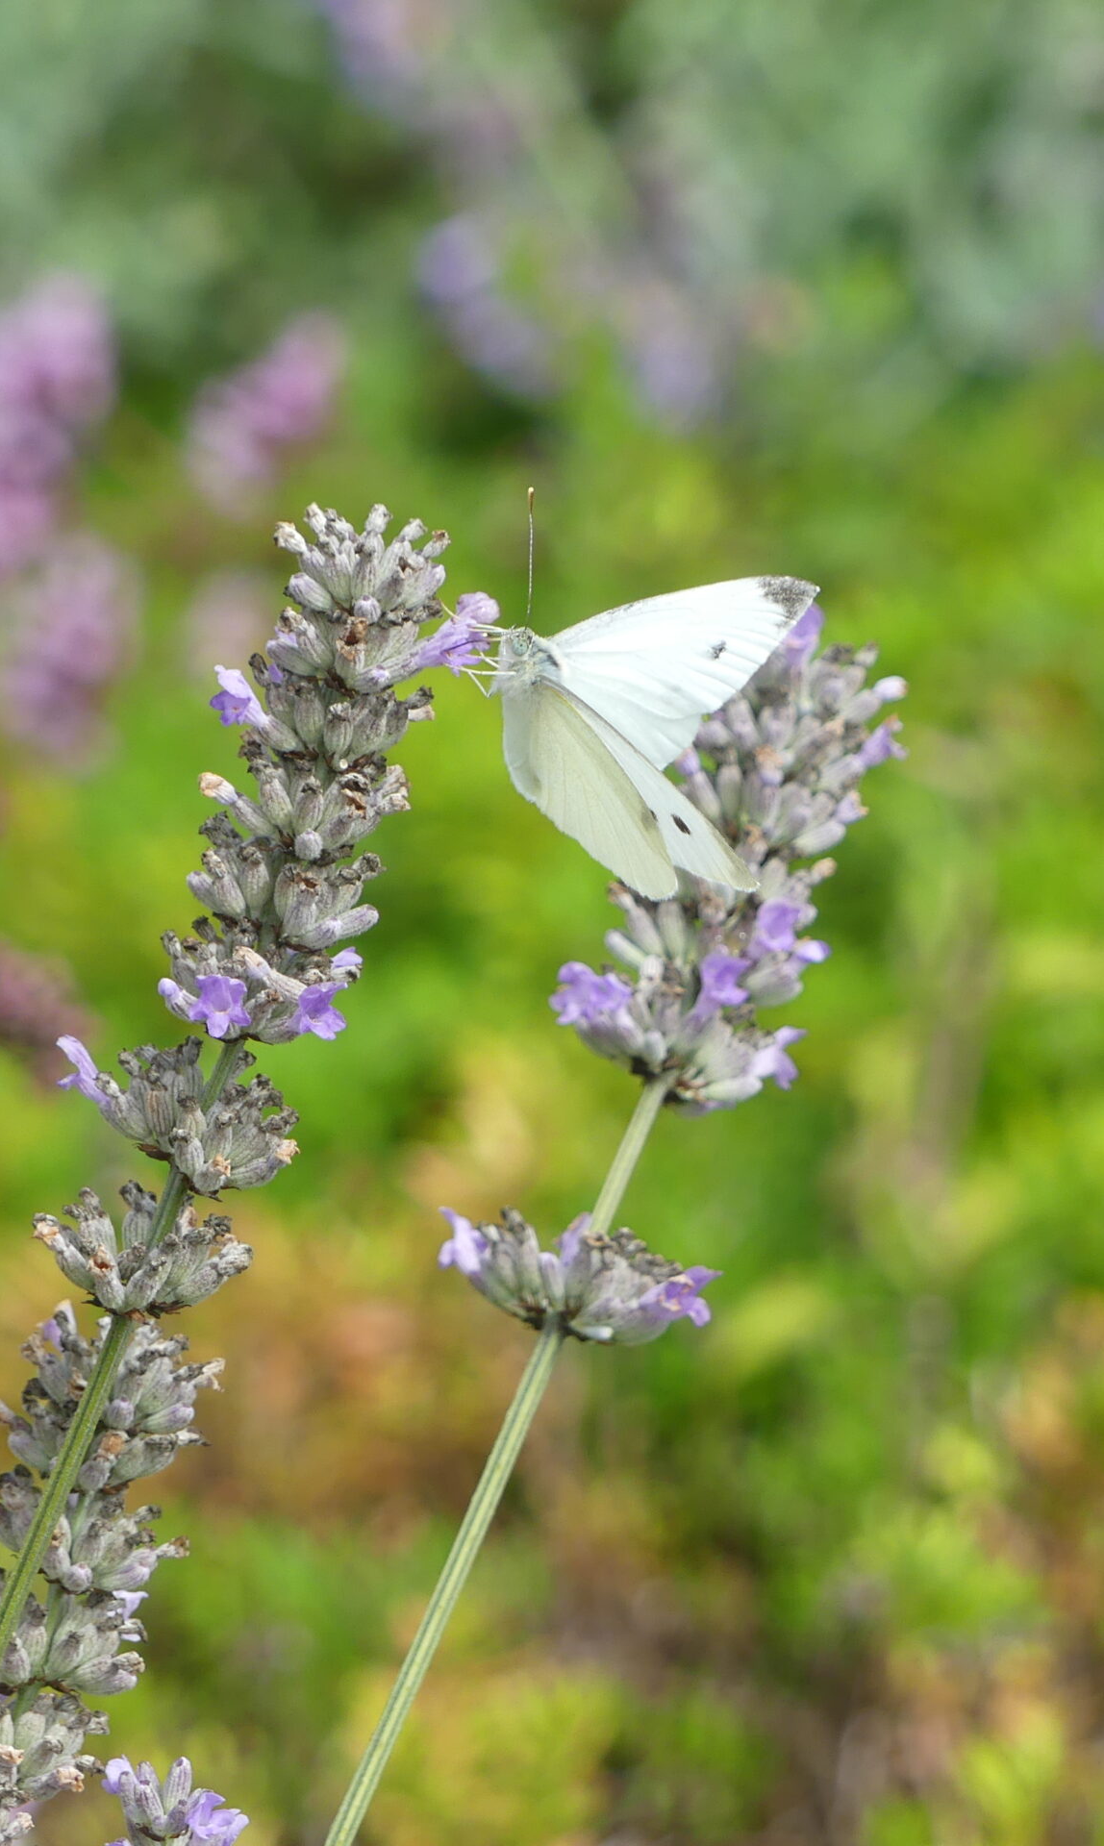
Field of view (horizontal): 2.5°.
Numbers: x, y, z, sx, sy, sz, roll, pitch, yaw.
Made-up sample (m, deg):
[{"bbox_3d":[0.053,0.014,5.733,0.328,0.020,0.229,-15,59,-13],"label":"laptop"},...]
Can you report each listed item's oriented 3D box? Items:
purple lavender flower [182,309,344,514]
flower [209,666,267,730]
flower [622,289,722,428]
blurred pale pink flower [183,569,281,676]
[{"bbox_3d":[-0.029,-0.053,2.650,0.010,0.021,0.010,29,15,0],"label":"purple lavender flower"},{"bbox_3d":[-0.026,-0.019,2.150,0.005,0.005,0.005,11,20,32],"label":"flower"},{"bbox_3d":[0.015,-0.068,3.100,0.012,0.017,0.011,0,17,0],"label":"flower"},{"bbox_3d":[-0.033,-0.031,2.620,0.011,0.011,0.011,0,22,0],"label":"blurred pale pink flower"}]

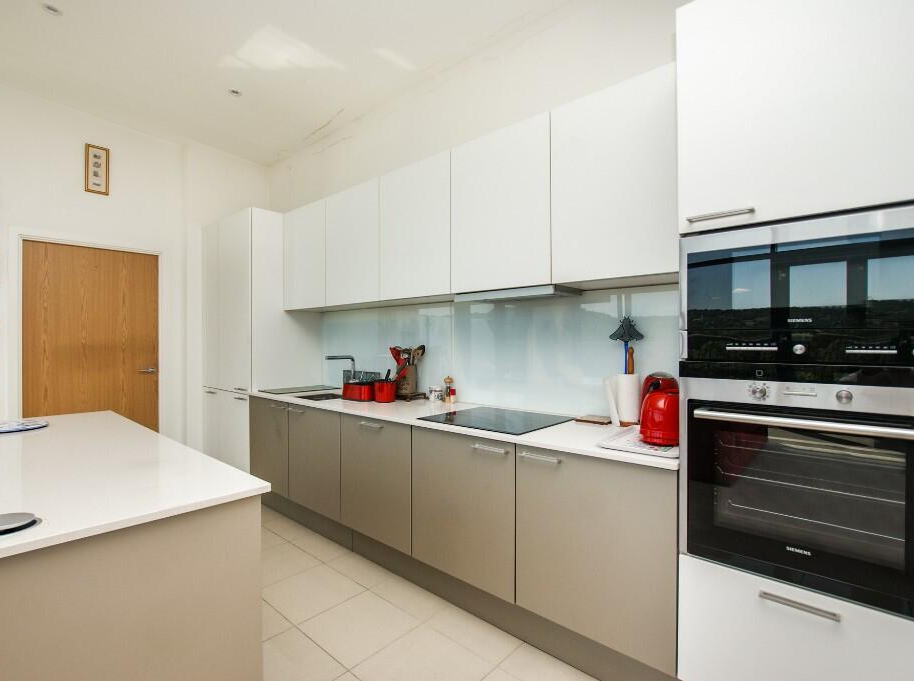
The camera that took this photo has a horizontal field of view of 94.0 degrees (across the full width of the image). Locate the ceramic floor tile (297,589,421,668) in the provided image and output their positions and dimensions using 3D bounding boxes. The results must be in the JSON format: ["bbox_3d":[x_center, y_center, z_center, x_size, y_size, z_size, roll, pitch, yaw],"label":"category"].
[{"bbox_3d":[-0.429,1.262,1.885,0.395,0.010,0.395,0,0,40],"label":"ceramic floor tile"}]

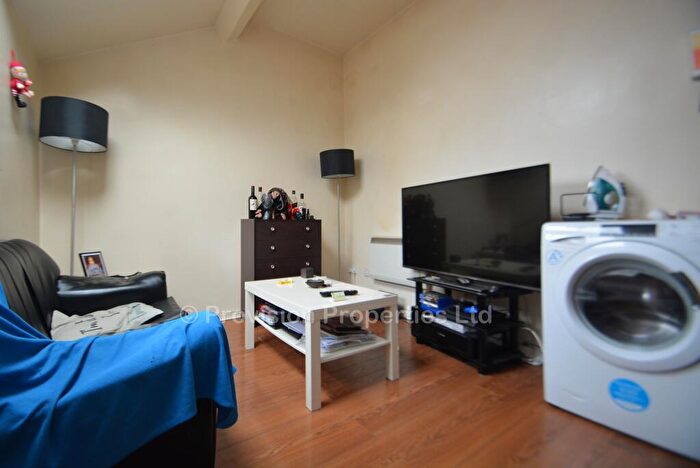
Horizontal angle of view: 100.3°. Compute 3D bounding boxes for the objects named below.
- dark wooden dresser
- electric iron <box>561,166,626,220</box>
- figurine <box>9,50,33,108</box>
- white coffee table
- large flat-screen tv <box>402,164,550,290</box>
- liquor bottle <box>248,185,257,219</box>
[{"bbox_3d":[-0.654,0.340,2.839,0.660,0.910,0.380,1,-1,-38],"label":"dark wooden dresser"},{"bbox_3d":[1.226,-0.190,1.422,0.125,0.270,0.150,0,13,-43],"label":"electric iron"},{"bbox_3d":[-1.693,-0.794,1.507,0.085,0.280,0.100,0,-1,-22],"label":"figurine"},{"bbox_3d":[-0.219,0.567,1.806,0.550,0.450,0.900,1,-1,-37],"label":"white coffee table"},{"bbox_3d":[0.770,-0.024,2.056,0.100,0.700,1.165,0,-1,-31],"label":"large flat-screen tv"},{"bbox_3d":[-0.885,-0.285,2.653,0.076,0.310,0.076,0,-1,-20],"label":"liquor bottle"}]

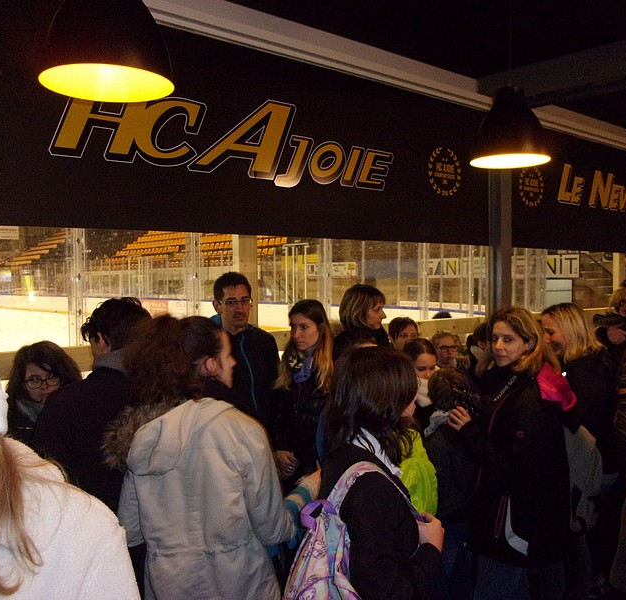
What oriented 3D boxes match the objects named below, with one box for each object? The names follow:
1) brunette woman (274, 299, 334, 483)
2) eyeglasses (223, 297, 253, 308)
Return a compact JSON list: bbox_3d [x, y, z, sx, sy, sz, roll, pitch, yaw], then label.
[{"bbox_3d":[-0.029,0.813,2.877,0.460,1.640,0.310,0,2,16],"label":"brunette woman"},{"bbox_3d":[-0.345,0.013,2.830,0.142,0.043,0.140,-1,2,-26],"label":"eyeglasses"}]

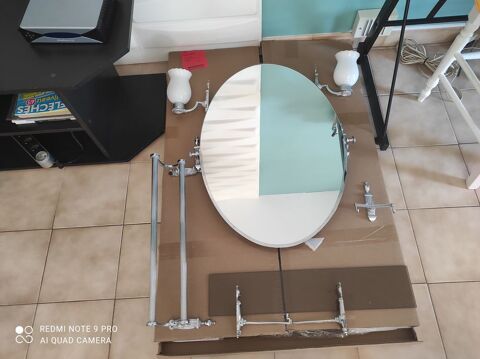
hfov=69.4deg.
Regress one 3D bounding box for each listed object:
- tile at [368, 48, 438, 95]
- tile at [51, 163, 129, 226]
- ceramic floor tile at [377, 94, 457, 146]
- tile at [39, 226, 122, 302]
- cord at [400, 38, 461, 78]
[{"bbox_3d":[0.883,-0.599,1.905,0.323,0.010,0.323,-3,65,1],"label":"tile"},{"bbox_3d":[-0.701,0.075,1.657,0.323,0.010,0.323,-3,65,1],"label":"tile"},{"bbox_3d":[0.897,-0.307,1.768,0.323,0.010,0.323,-3,65,1],"label":"ceramic floor tile"},{"bbox_3d":[-0.687,0.367,1.519,0.323,0.010,0.323,-3,65,1],"label":"tile"},{"bbox_3d":[1.035,-0.656,1.890,0.300,0.055,0.160,32,70,16],"label":"cord"}]

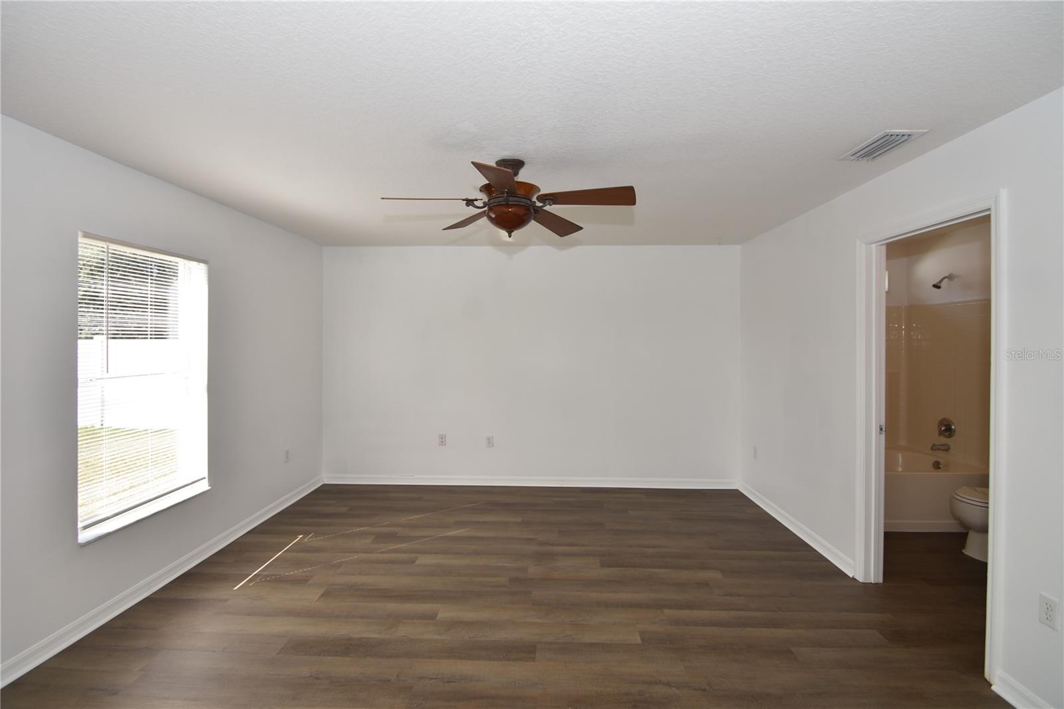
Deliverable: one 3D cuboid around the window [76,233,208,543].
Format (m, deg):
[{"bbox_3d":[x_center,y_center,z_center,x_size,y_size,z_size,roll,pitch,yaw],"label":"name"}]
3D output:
[{"bbox_3d":[-2.278,0.133,2.636,0.035,1.495,0.830,0,2,2],"label":"window"}]

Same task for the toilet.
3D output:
[{"bbox_3d":[3.284,1.027,3.059,0.700,0.740,0.460,0,2,2],"label":"toilet"}]

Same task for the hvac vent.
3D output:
[{"bbox_3d":[1.702,-1.012,2.165,0.195,0.018,0.328,0,2,2],"label":"hvac vent"}]

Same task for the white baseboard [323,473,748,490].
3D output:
[{"bbox_3d":[-0.045,1.296,4.540,4.250,0.100,0.015,0,2,2],"label":"white baseboard"}]

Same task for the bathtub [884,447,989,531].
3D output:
[{"bbox_3d":[2.917,1.133,3.928,1.505,0.475,0.935,0,2,2],"label":"bathtub"}]

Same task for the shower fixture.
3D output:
[{"bbox_3d":[3.589,-0.642,3.885,0.170,0.140,0.080,0,2,2],"label":"shower fixture"}]

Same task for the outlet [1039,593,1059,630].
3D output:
[{"bbox_3d":[1.979,0.982,1.696,0.008,0.114,0.070,0,2,2],"label":"outlet"}]

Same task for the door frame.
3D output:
[{"bbox_3d":[2.059,0.354,2.304,0.142,2.125,0.905,0,2,2],"label":"door frame"}]

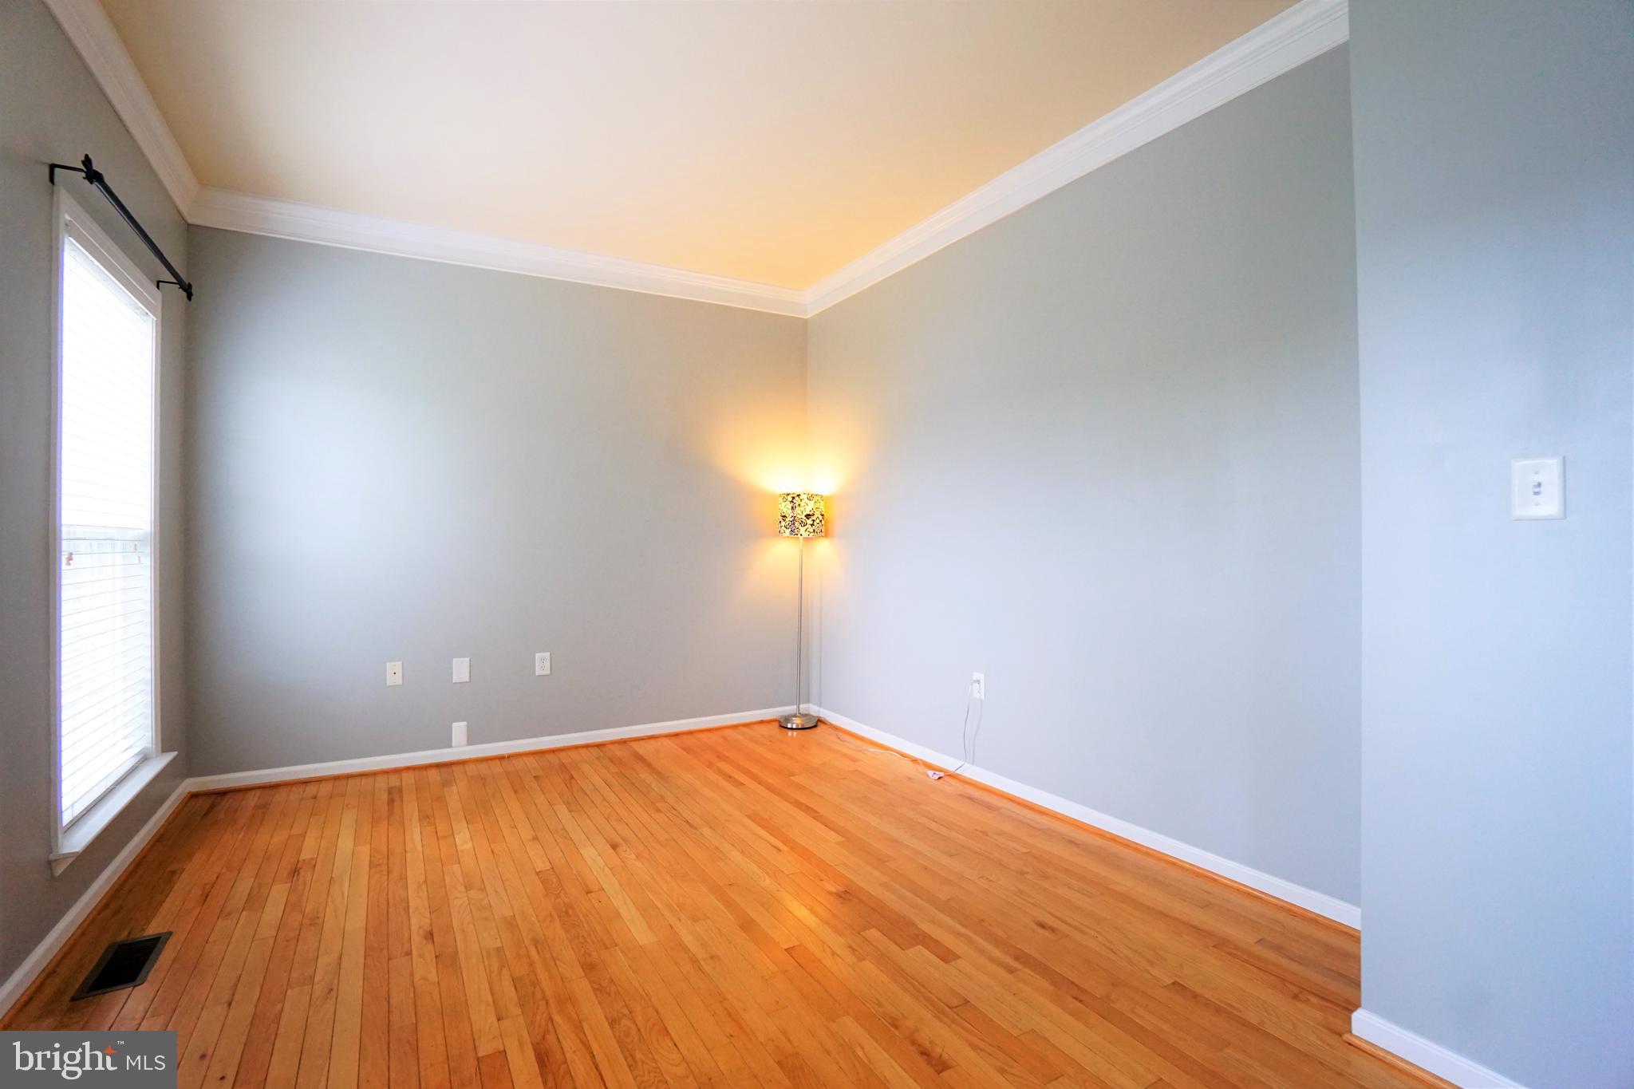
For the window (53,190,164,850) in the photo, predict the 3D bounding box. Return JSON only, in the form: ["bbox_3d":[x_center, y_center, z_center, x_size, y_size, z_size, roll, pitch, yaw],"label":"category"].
[{"bbox_3d":[-2.324,-0.074,2.236,0.090,1.800,1.000,0,0,-32],"label":"window"}]

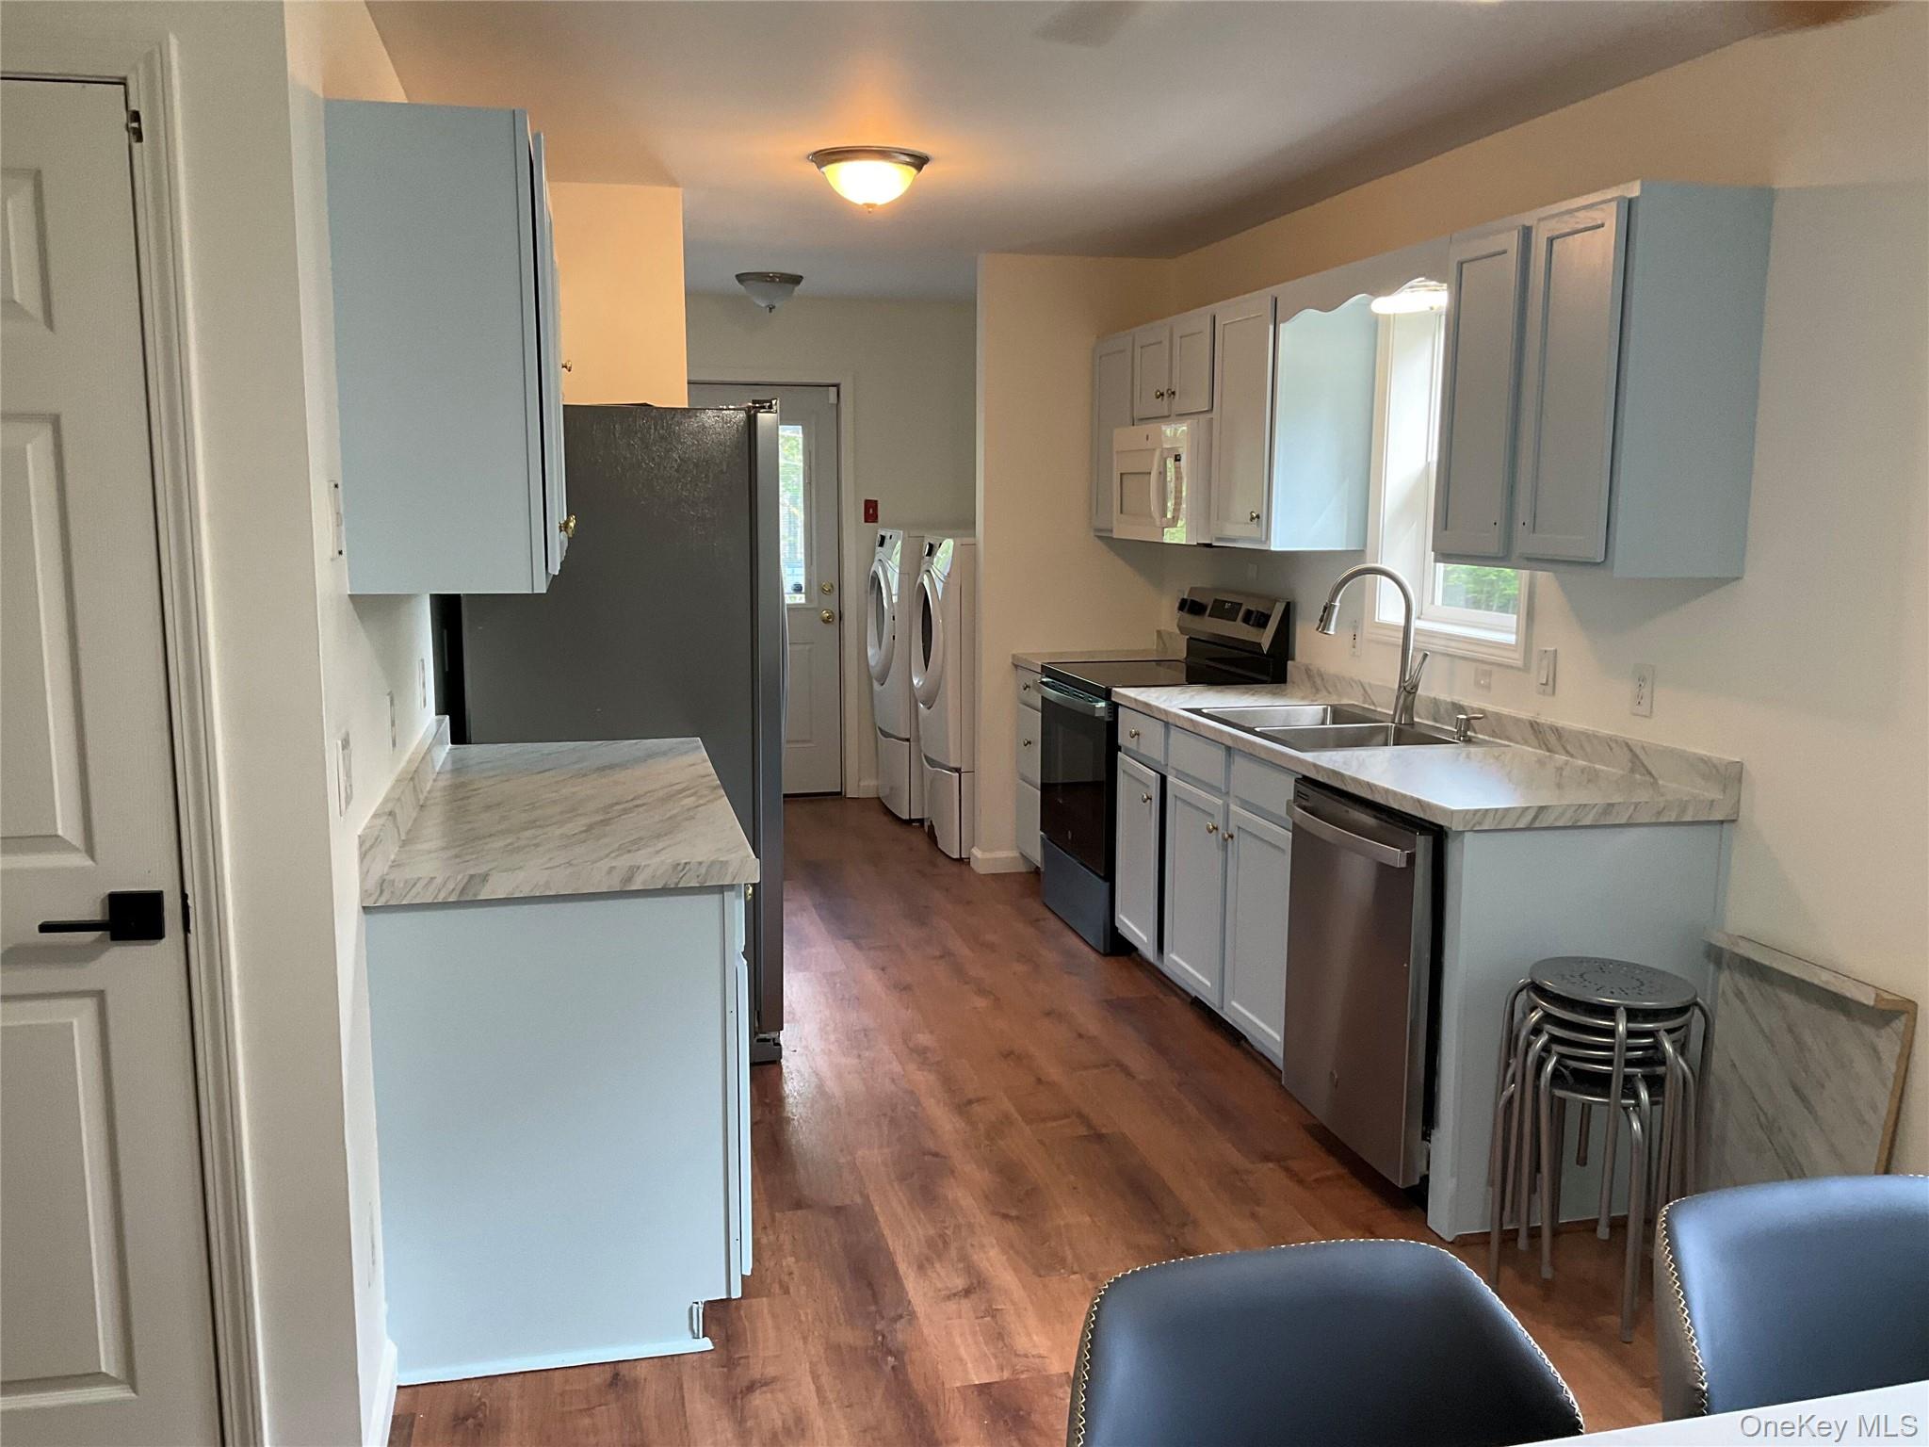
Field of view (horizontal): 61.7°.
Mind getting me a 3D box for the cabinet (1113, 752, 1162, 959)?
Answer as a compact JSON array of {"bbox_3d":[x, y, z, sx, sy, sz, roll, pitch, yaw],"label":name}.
[{"bbox_3d":[0.825,0.403,5.155,0.582,0.607,0.385,-2,8,-13],"label":"cabinet"}]

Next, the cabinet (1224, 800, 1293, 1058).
[{"bbox_3d":[1.041,0.532,4.254,0.582,0.607,0.390,-2,8,-13],"label":"cabinet"}]

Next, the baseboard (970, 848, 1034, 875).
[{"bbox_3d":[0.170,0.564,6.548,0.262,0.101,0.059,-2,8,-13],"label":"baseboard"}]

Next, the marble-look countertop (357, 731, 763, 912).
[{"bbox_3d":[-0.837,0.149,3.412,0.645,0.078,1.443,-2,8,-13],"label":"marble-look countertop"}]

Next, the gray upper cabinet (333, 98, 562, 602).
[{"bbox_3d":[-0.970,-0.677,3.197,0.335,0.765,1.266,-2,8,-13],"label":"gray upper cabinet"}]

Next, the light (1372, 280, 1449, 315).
[{"bbox_3d":[1.202,-1.121,4.242,0.267,0.084,0.267,-2,8,-13],"label":"light"}]

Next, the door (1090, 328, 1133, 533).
[{"bbox_3d":[0.568,-1.088,6.118,0.024,0.704,0.440,-2,8,-14],"label":"door"}]

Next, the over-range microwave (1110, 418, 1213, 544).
[{"bbox_3d":[0.834,-0.836,5.589,0.395,0.410,0.770,-2,8,-13],"label":"over-range microwave"}]

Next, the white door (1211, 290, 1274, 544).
[{"bbox_3d":[0.858,-0.920,4.937,0.024,0.704,0.375,-2,8,-14],"label":"white door"}]

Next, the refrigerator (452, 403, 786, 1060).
[{"bbox_3d":[-0.963,0.011,4.580,0.794,1.752,0.882,-2,8,-13],"label":"refrigerator"}]

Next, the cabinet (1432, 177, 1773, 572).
[{"bbox_3d":[1.357,-0.722,3.546,0.319,0.765,0.705,-2,8,-13],"label":"cabinet"}]

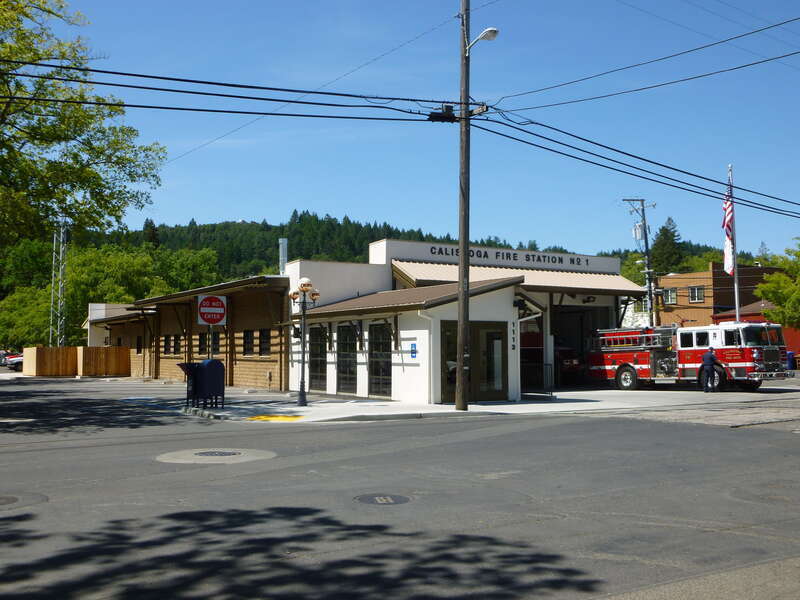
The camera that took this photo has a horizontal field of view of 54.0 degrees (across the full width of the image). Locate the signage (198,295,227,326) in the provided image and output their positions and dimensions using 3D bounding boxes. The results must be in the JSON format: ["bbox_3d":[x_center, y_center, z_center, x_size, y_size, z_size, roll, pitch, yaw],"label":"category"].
[{"bbox_3d":[-4.873,0.278,20.400,0.760,0.760,0.040,2,-4,-31],"label":"signage"}]

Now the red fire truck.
[{"bbox_3d":[12.150,2.396,34.116,2.450,2.950,8.900,2,-4,-31],"label":"red fire truck"}]

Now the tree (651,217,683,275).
[{"bbox_3d":[31.435,-1.092,91.431,5.600,17.400,5.600,0,-4,0],"label":"tree"}]

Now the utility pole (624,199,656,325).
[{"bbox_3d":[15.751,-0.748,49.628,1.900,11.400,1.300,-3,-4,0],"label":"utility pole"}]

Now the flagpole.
[{"bbox_3d":[16.265,-1.260,37.950,0.160,10.710,0.160,1,-4,-31],"label":"flagpole"}]

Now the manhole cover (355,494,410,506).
[{"bbox_3d":[-0.190,2.187,8.520,0.600,0.040,0.600,0,-4,0],"label":"manhole cover"}]

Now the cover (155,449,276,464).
[{"bbox_3d":[-2.830,2.428,12.120,1.880,0.050,1.880,0,-4,0],"label":"cover"}]

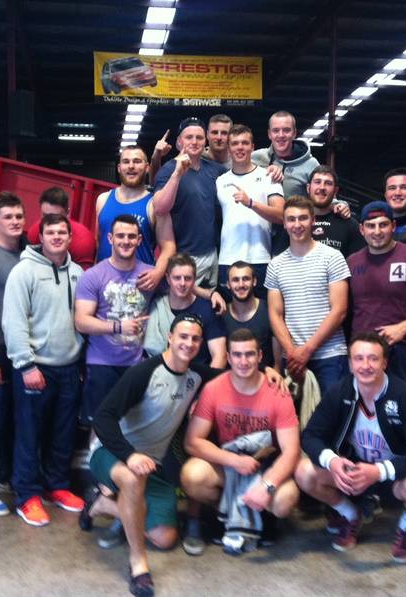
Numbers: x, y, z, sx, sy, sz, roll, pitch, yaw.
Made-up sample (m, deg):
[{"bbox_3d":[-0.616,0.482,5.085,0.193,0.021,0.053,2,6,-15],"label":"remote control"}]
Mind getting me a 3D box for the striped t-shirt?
[{"bbox_3d":[0.618,0.008,4.740,0.500,0.690,0.280,0,3,10],"label":"striped t-shirt"}]

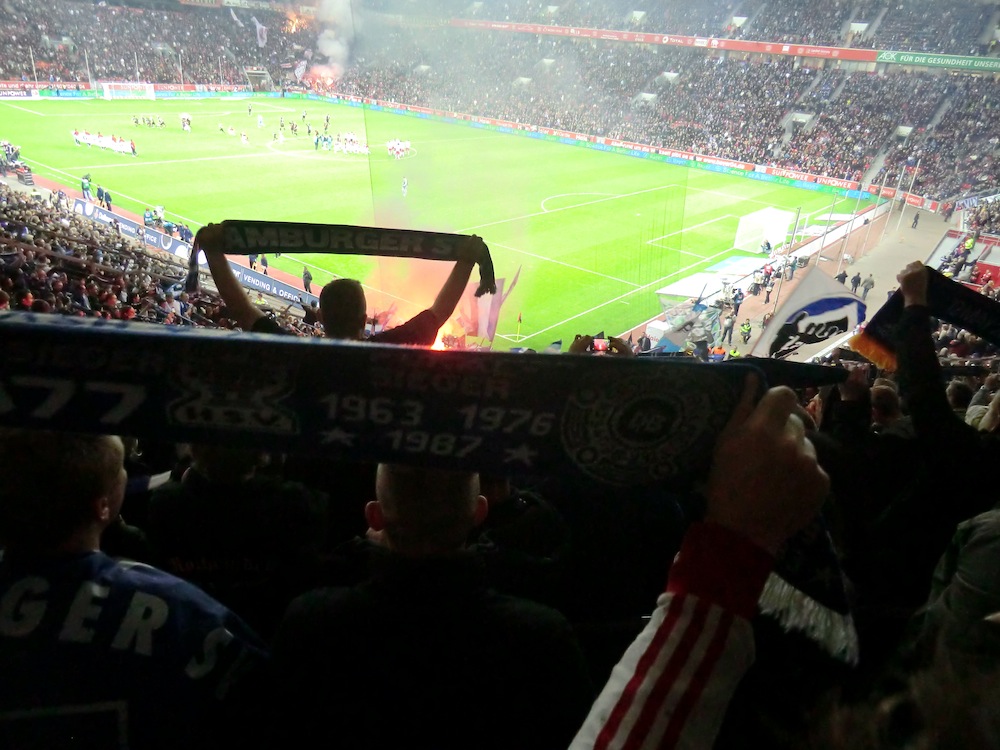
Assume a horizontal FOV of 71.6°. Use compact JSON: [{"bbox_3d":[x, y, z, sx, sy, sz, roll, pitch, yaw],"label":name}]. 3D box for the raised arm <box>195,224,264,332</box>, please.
[{"bbox_3d":[-0.993,-0.351,2.550,0.160,0.442,0.170,-27,-4,7],"label":"raised arm"}]

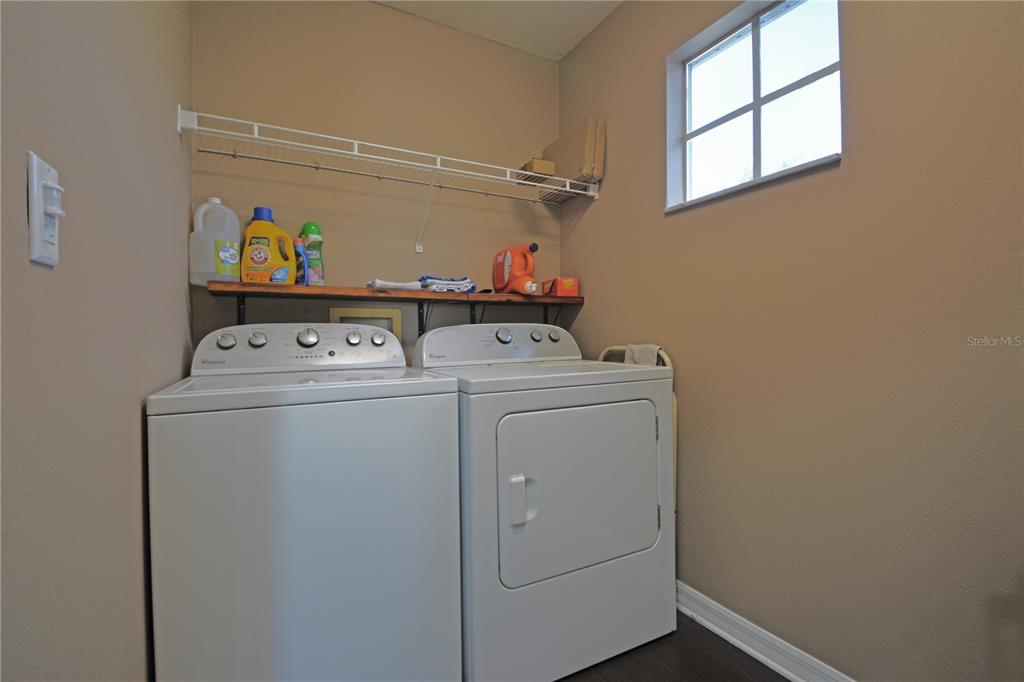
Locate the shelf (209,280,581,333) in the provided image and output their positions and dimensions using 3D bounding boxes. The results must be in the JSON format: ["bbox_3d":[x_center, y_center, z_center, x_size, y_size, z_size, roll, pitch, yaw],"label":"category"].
[{"bbox_3d":[-0.385,-0.114,1.865,1.530,0.185,0.215,-1,0,-27],"label":"shelf"}]

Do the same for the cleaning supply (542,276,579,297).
[{"bbox_3d":[0.245,-0.262,2.165,0.125,0.098,0.150,-1,0,-27],"label":"cleaning supply"}]

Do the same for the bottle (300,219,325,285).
[{"bbox_3d":[-0.771,-0.326,1.638,0.088,0.247,0.070,-1,0,-32],"label":"bottle"}]

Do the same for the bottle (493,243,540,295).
[{"bbox_3d":[0.017,-0.333,2.055,0.145,0.245,0.225,-1,0,-39],"label":"bottle"}]

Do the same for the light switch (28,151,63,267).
[{"bbox_3d":[-0.556,-0.157,0.510,0.020,0.121,0.066,-1,0,-30],"label":"light switch"}]

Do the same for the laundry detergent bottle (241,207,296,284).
[{"bbox_3d":[-0.892,-0.339,1.565,0.175,0.275,0.110,-1,0,-29],"label":"laundry detergent bottle"}]

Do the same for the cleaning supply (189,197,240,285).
[{"bbox_3d":[-1.061,-0.356,1.513,0.147,0.312,0.147,0,0,25],"label":"cleaning supply"}]

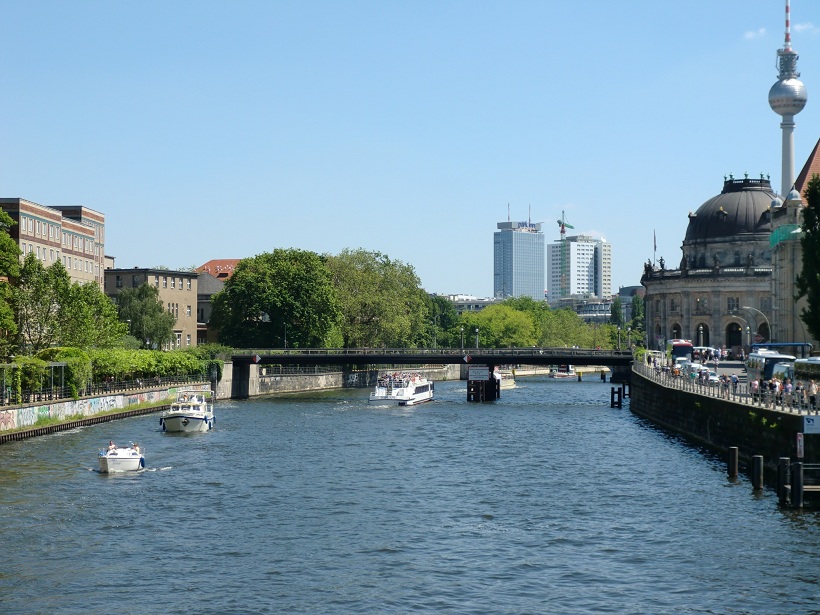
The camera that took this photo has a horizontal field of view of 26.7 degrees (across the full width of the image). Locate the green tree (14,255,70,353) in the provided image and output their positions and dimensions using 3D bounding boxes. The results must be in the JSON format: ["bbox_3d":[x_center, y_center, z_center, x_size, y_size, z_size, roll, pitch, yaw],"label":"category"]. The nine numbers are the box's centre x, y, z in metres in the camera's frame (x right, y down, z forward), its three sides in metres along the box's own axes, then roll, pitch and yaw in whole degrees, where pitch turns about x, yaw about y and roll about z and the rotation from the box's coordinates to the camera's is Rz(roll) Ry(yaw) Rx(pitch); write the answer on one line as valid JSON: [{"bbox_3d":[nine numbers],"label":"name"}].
[{"bbox_3d":[-42.100,1.800,198.000,6.800,15.000,6.800,0,-1,0],"label":"green tree"}]

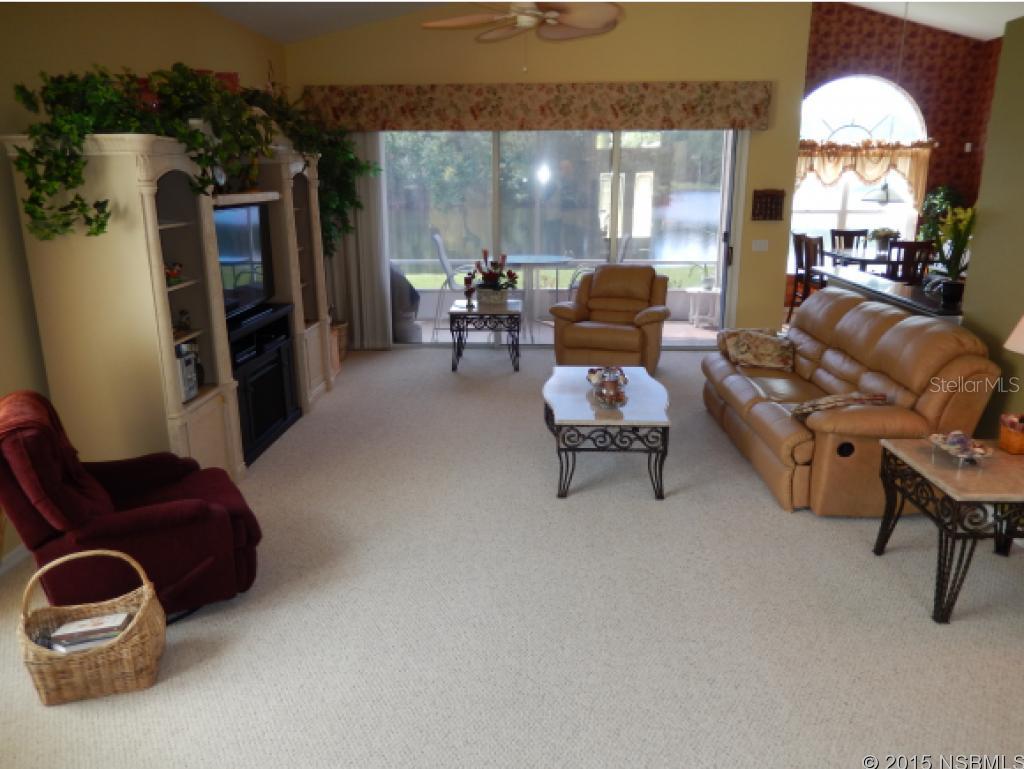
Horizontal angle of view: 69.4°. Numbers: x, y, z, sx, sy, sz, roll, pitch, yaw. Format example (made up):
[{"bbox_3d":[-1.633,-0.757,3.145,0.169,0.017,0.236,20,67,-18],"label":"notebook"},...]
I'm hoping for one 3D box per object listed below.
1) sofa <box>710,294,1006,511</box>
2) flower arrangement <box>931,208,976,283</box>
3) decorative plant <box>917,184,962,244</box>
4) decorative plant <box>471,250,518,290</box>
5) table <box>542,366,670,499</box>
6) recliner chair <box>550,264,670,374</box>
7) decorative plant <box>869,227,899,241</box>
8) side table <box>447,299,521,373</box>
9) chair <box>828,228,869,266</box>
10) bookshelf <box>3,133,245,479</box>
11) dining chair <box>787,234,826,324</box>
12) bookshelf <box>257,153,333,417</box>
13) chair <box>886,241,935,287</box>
[{"bbox_3d":[2.011,-0.056,4.817,1.000,0.970,2.200,0,14,2],"label":"sofa"},{"bbox_3d":[2.641,-0.830,4.416,0.250,0.480,0.230,0,14,2],"label":"flower arrangement"},{"bbox_3d":[5.645,-2.240,9.747,0.550,0.800,0.520,0,14,2],"label":"decorative plant"},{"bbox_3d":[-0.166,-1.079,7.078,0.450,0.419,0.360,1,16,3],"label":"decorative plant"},{"bbox_3d":[0.580,0.250,4.672,0.765,0.430,1.256,1,16,3],"label":"table"},{"bbox_3d":[1.004,-0.673,7.300,0.980,0.990,0.950,5,15,22],"label":"recliner chair"},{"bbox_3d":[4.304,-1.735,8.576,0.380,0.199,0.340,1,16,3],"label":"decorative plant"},{"bbox_3d":[-0.244,-0.482,7.395,0.680,0.590,0.700,0,14,2],"label":"side table"},{"bbox_3d":[4.216,-1.349,9.210,0.480,1.050,0.540,1,16,3],"label":"chair"},{"bbox_3d":[-1.949,-0.294,3.912,0.619,1.892,0.808,1,16,3],"label":"bookshelf"},{"bbox_3d":[3.498,-1.115,8.381,0.540,1.050,0.480,1,16,3],"label":"dining chair"},{"bbox_3d":[-1.848,-0.824,5.948,0.510,1.970,0.730,0,14,2],"label":"bookshelf"},{"bbox_3d":[4.157,-1.011,8.008,0.480,1.050,0.540,1,16,3],"label":"chair"}]

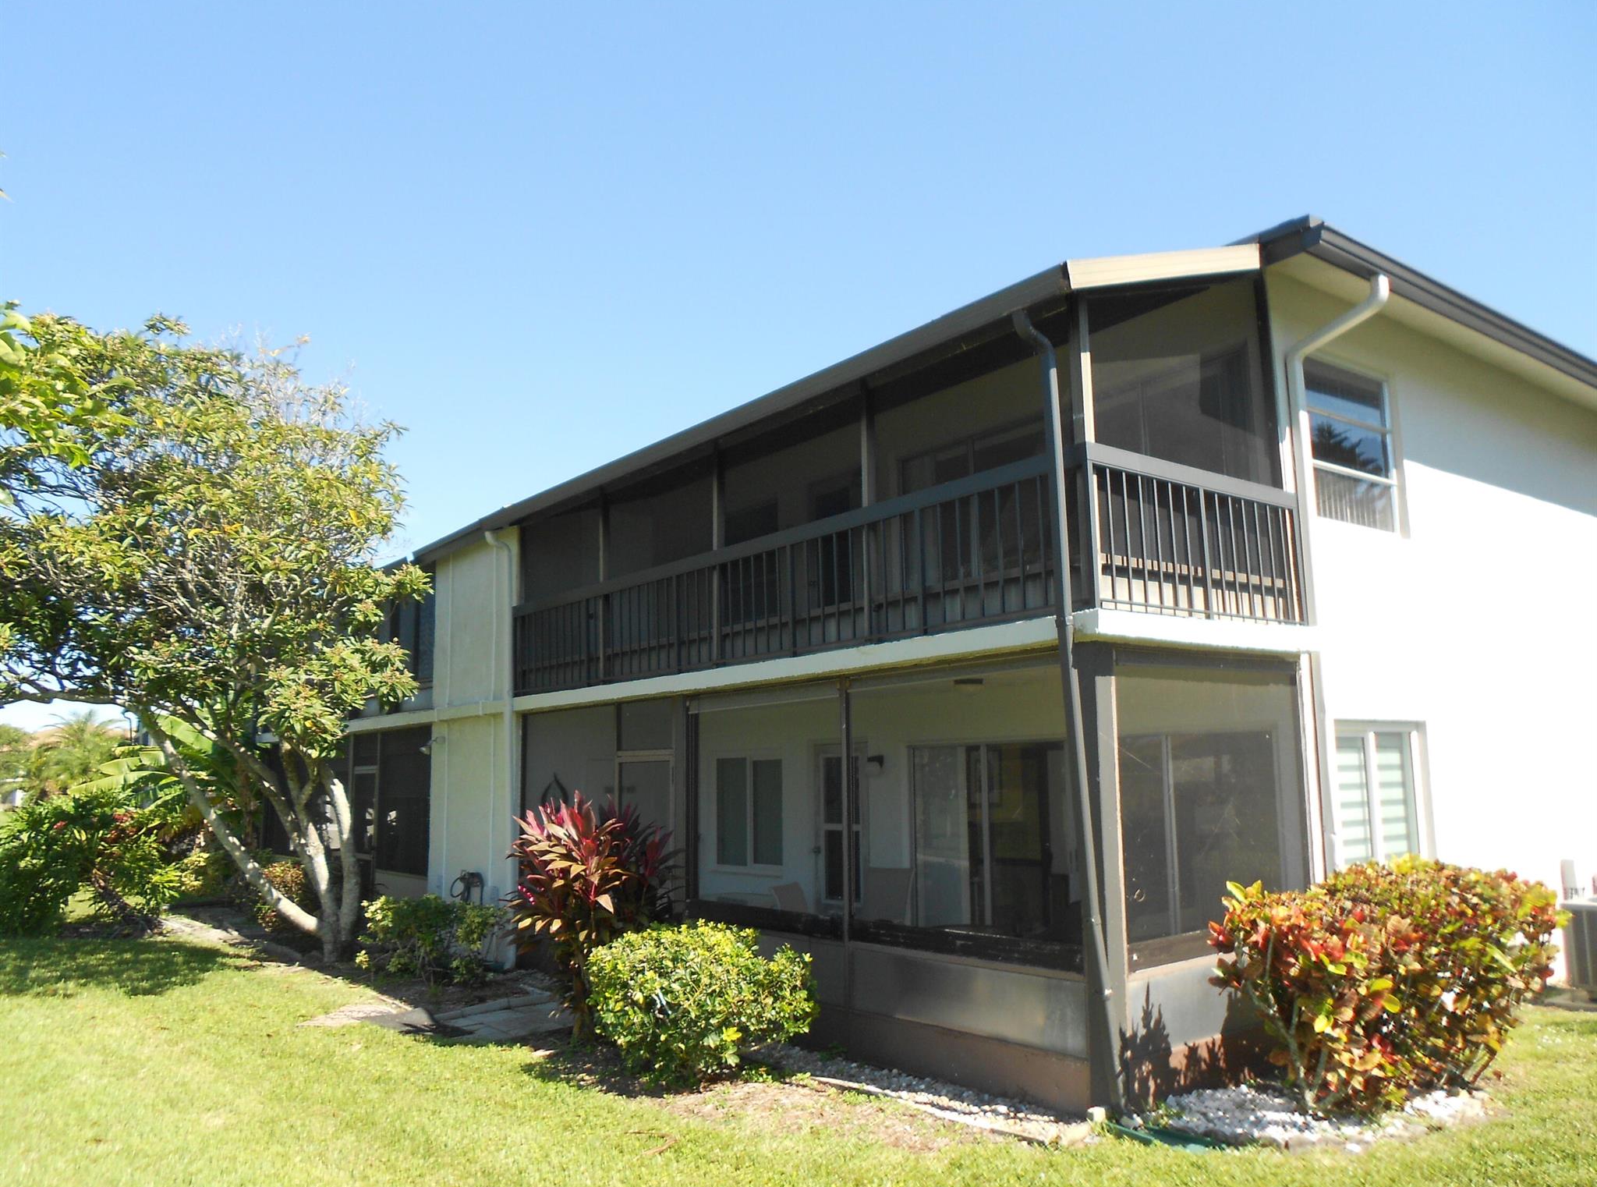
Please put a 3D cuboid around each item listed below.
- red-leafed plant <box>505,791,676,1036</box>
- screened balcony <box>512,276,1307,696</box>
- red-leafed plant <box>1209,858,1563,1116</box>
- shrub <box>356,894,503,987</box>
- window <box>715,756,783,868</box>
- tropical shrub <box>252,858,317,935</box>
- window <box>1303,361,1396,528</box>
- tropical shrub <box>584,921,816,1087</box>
[{"bbox_3d":[-1.529,2.424,9.262,1.250,1.800,1.300,-1,-9,0],"label":"red-leafed plant"},{"bbox_3d":[0.230,-0.484,10.971,2.420,2.420,7.850,6,-11,-37],"label":"screened balcony"},{"bbox_3d":[3.363,2.216,6.935,1.900,1.320,1.420,6,-11,-37],"label":"red-leafed plant"},{"bbox_3d":[-3.518,3.312,11.565,1.150,0.830,1.400,6,-11,-37],"label":"shrub"},{"bbox_3d":[-0.577,2.487,13.738,0.120,1.260,1.330,6,-11,-37],"label":"window"},{"bbox_3d":[-6.647,3.913,15.548,0.850,0.970,0.900,6,-11,-37],"label":"tropical shrub"},{"bbox_3d":[4.308,-1.103,9.292,1.260,1.250,0.120,6,-11,-37],"label":"window"},{"bbox_3d":[-0.606,2.611,7.762,1.300,0.940,1.380,-1,-9,0],"label":"tropical shrub"}]

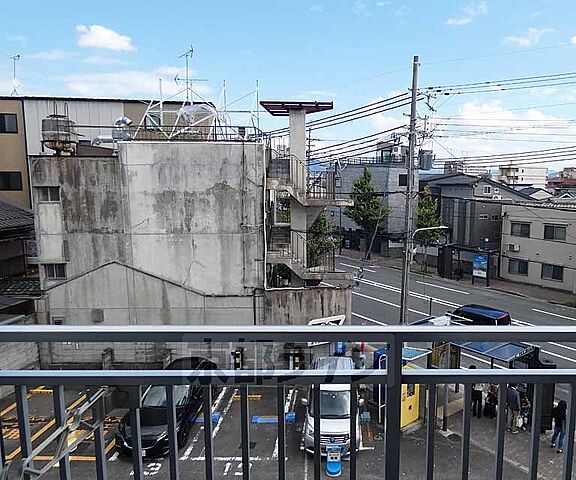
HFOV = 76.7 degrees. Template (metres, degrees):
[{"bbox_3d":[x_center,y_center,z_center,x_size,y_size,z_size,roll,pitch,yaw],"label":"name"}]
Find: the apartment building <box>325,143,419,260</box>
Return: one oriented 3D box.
[{"bbox_3d":[10.255,-5.014,45.514,6.200,12.400,10.500,-7,11,-38],"label":"apartment building"}]

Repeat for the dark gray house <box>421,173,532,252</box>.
[{"bbox_3d":[21.451,-3.121,43.327,11.000,9.200,6.500,-7,11,-38],"label":"dark gray house"}]

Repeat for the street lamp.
[{"bbox_3d":[7.184,2.233,18.936,3.700,6.050,0.350,-7,11,-38],"label":"street lamp"}]

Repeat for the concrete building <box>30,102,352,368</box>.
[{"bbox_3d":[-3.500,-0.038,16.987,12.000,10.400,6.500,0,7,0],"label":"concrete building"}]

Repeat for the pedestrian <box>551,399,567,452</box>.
[{"bbox_3d":[8.314,5.649,11.090,0.520,1.630,0.460,4,10,28],"label":"pedestrian"}]

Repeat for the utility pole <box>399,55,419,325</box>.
[{"bbox_3d":[5.761,-1.399,17.248,0.350,13.750,0.350,-7,11,-38],"label":"utility pole"}]

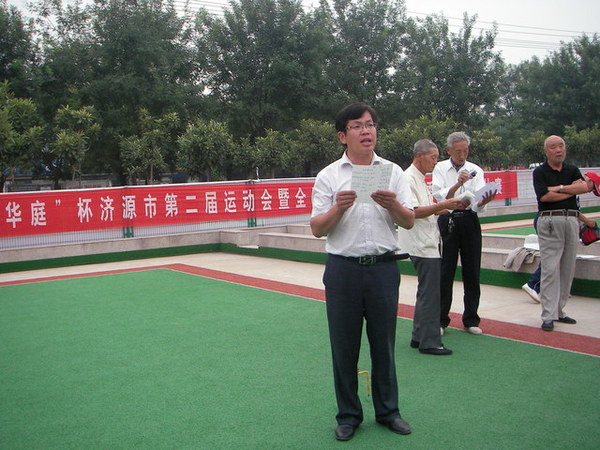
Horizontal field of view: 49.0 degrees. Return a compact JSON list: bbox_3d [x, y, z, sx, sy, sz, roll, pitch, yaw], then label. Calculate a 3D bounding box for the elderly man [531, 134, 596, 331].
[{"bbox_3d":[2.218,0.065,5.577,0.520,1.626,0.400,-3,4,3],"label":"elderly man"}]

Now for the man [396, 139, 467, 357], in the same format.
[{"bbox_3d":[1.050,0.160,5.002,0.550,1.621,0.480,-1,4,25],"label":"man"}]

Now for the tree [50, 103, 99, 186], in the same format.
[{"bbox_3d":[-5.032,-1.065,15.106,1.150,3.368,1.150,-5,4,-31],"label":"tree"}]

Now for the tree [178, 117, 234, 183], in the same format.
[{"bbox_3d":[-2.266,-1.117,16.396,1.450,3.046,1.450,-5,4,-31],"label":"tree"}]

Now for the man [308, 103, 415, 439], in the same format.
[{"bbox_3d":[0.332,0.245,3.352,0.550,1.727,0.420,-3,4,-2],"label":"man"}]

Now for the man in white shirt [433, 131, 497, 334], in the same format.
[{"bbox_3d":[1.370,0.067,5.582,0.540,1.702,0.420,-3,4,-5],"label":"man in white shirt"}]

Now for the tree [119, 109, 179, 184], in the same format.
[{"bbox_3d":[-3.556,-1.151,15.904,1.450,3.298,1.450,-5,4,-31],"label":"tree"}]

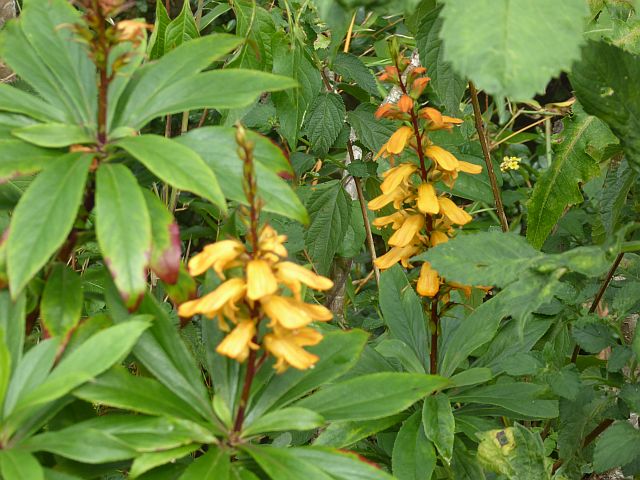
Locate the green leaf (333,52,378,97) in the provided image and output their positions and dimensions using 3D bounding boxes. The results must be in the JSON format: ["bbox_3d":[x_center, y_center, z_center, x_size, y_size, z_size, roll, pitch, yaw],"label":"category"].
[{"bbox_3d":[0.030,-0.133,2.005,0.024,0.008,0.053,-28,53,-21],"label":"green leaf"}]

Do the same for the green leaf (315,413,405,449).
[{"bbox_3d":[0.034,0.145,1.900,0.091,0.018,0.027,-17,47,-26],"label":"green leaf"}]

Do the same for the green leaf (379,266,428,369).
[{"bbox_3d":[0.070,0.063,2.015,0.034,0.093,0.018,-16,-19,-11],"label":"green leaf"}]

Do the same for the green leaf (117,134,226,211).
[{"bbox_3d":[-0.095,-0.041,1.585,0.089,0.020,0.029,30,47,20],"label":"green leaf"}]

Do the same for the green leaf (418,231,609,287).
[{"bbox_3d":[0.115,0.010,1.505,0.140,0.014,0.038,-2,49,40],"label":"green leaf"}]

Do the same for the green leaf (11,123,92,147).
[{"bbox_3d":[-0.170,-0.066,1.585,0.059,0.015,0.019,7,30,-31],"label":"green leaf"}]

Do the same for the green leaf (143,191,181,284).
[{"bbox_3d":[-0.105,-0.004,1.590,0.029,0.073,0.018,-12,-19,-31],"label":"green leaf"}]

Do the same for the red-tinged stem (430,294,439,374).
[{"bbox_3d":[0.080,0.066,1.750,0.005,0.060,0.005,-1,19,0],"label":"red-tinged stem"}]

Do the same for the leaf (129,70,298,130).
[{"bbox_3d":[-0.057,-0.073,1.330,0.094,0.012,0.031,-11,44,-12],"label":"leaf"}]

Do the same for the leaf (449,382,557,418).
[{"bbox_3d":[0.146,0.130,1.990,0.090,0.020,0.030,10,46,13],"label":"leaf"}]

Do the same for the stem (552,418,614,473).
[{"bbox_3d":[0.196,0.153,1.855,0.058,0.006,0.006,-39,0,-10],"label":"stem"}]

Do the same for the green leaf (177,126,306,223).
[{"bbox_3d":[-0.045,-0.035,1.370,0.084,0.013,0.036,29,49,0],"label":"green leaf"}]

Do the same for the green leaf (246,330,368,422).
[{"bbox_3d":[-0.009,0.086,1.545,0.107,0.020,0.028,-36,47,-28],"label":"green leaf"}]

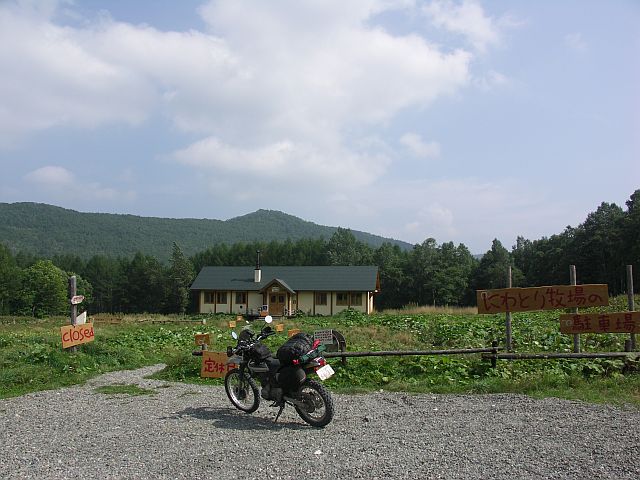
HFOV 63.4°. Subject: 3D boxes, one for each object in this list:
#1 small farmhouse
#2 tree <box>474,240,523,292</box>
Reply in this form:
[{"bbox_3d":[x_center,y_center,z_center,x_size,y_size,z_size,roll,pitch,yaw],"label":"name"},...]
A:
[{"bbox_3d":[-3.462,5.387,55.037,19.206,5.180,7.700,-1,-7,11],"label":"small farmhouse"},{"bbox_3d":[26.549,4.908,77.000,7.734,10.263,7.734,-2,-7,19],"label":"tree"}]

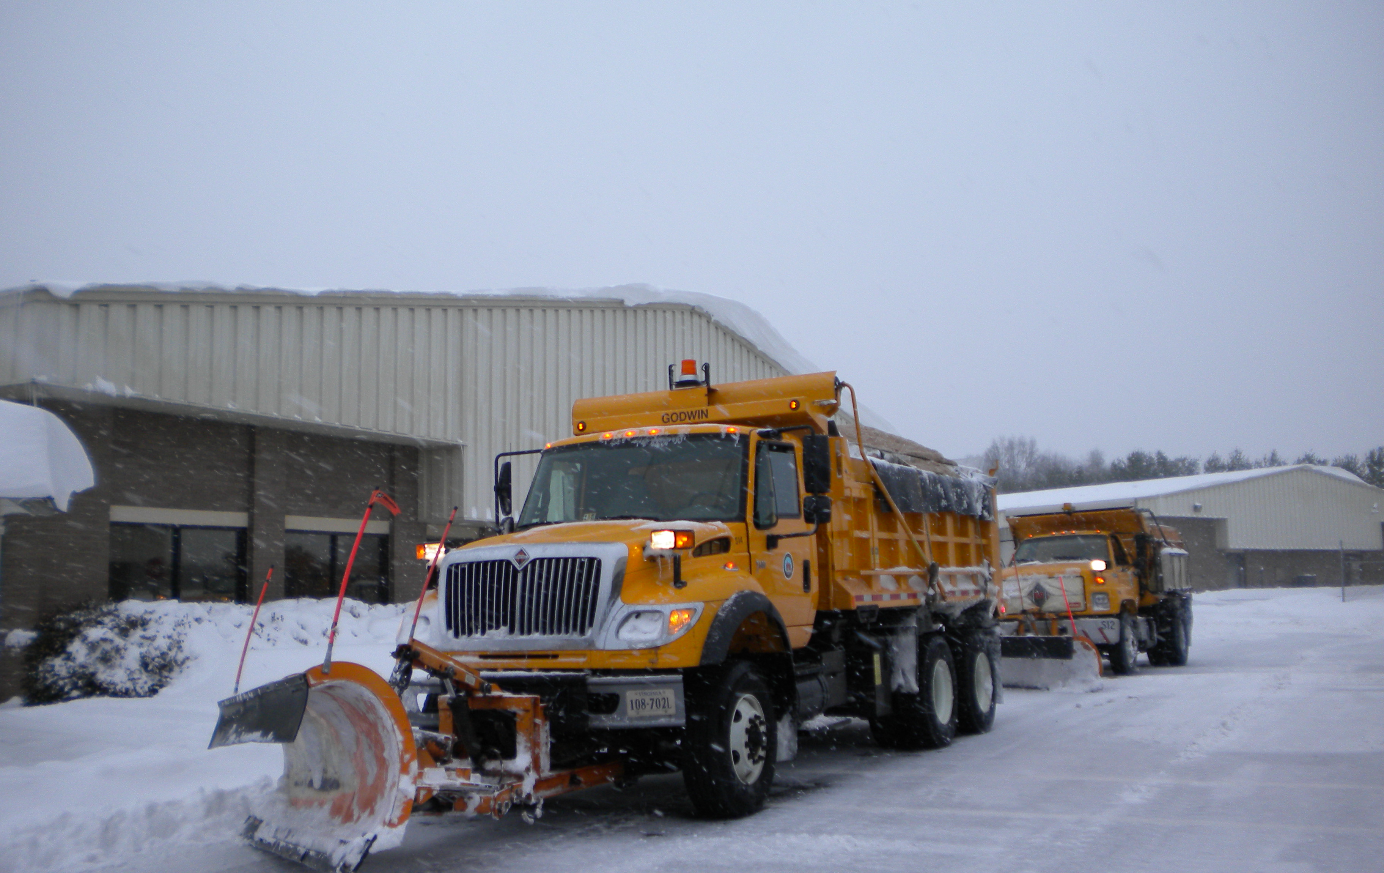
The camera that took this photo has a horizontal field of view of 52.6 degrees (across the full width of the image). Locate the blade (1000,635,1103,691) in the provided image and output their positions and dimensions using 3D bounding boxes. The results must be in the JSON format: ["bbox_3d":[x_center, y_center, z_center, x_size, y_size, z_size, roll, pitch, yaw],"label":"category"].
[{"bbox_3d":[4.879,3.311,20.711,0.520,0.800,3.100,2,-7,-27],"label":"blade"}]

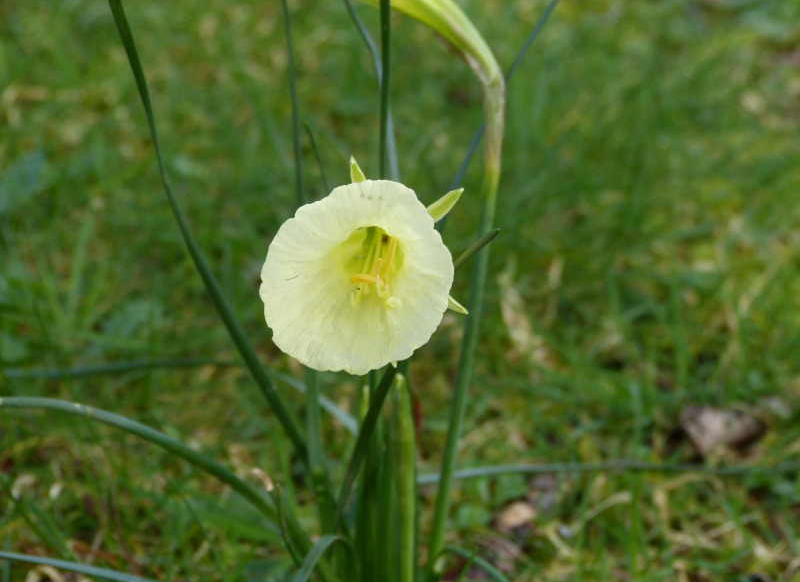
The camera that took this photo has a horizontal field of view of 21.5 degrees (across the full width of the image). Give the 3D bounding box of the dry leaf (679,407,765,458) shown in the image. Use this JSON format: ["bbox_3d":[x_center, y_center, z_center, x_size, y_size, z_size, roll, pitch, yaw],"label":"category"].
[{"bbox_3d":[0.093,0.040,0.605,0.025,0.009,0.016,0,26,0],"label":"dry leaf"}]

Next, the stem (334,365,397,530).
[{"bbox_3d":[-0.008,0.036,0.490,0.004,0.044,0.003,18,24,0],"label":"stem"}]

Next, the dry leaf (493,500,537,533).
[{"bbox_3d":[0.031,0.061,0.565,0.012,0.005,0.010,0,26,0],"label":"dry leaf"}]

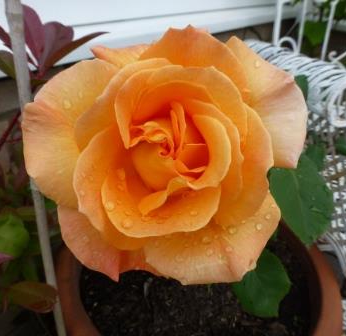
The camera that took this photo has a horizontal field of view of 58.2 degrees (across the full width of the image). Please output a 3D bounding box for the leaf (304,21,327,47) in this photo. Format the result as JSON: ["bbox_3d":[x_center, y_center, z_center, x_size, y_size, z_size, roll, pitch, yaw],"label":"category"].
[{"bbox_3d":[0.478,-0.451,1.042,0.078,0.085,0.030,0,0,0],"label":"leaf"}]

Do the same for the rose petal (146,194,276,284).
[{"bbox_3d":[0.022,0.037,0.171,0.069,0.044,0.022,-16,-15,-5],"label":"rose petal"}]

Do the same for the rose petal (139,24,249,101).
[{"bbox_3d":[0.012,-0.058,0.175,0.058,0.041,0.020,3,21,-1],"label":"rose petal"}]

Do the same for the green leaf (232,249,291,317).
[{"bbox_3d":[0.065,0.083,0.227,0.038,0.046,0.014,-23,6,-13],"label":"green leaf"}]

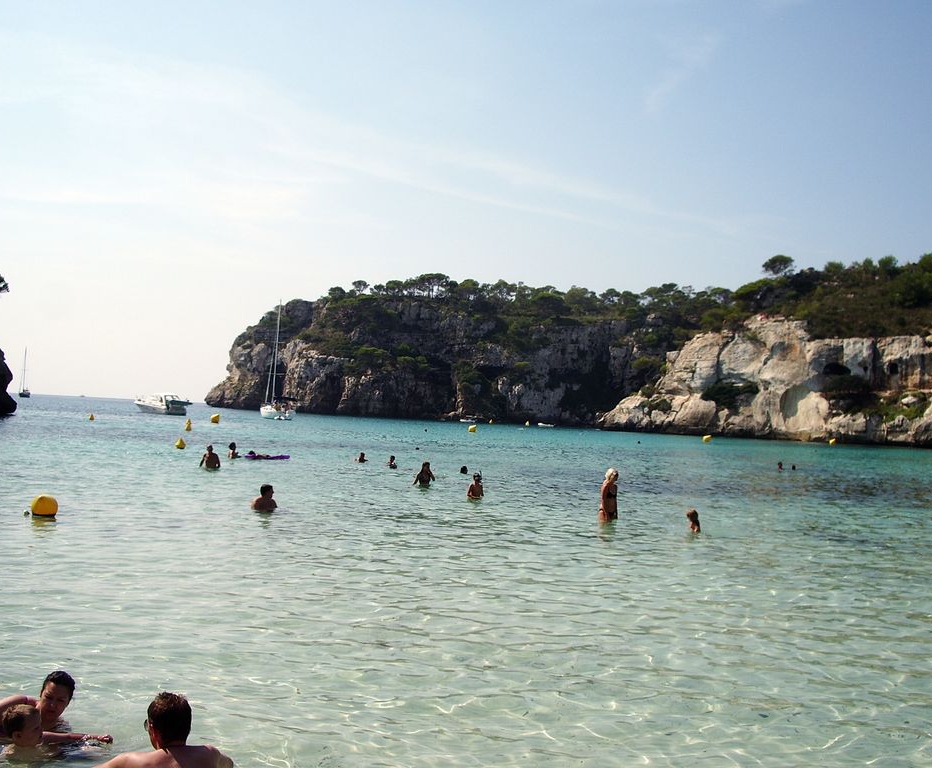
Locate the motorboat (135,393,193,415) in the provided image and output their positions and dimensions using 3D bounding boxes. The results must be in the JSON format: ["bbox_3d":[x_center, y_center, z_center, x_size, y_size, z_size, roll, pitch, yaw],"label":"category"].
[{"bbox_3d":[-39.028,2.535,132.616,8.300,2.800,3.000,2,-2,36],"label":"motorboat"}]

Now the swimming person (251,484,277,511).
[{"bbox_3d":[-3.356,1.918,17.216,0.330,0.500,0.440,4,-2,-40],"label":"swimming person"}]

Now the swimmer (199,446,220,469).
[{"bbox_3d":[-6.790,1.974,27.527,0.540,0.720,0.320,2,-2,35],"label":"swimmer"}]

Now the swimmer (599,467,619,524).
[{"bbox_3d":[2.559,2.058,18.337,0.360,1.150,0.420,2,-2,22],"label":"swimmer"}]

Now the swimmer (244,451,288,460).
[{"bbox_3d":[-6.539,2.331,34.064,0.620,0.320,1.750,1,-2,40],"label":"swimmer"}]

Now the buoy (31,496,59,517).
[{"bbox_3d":[-6.104,1.768,15.035,0.400,0.350,0.400,4,-2,-22],"label":"buoy"}]

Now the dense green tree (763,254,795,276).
[{"bbox_3d":[75.454,-28.612,250.000,7.600,5.400,7.000,2,-2,17],"label":"dense green tree"}]

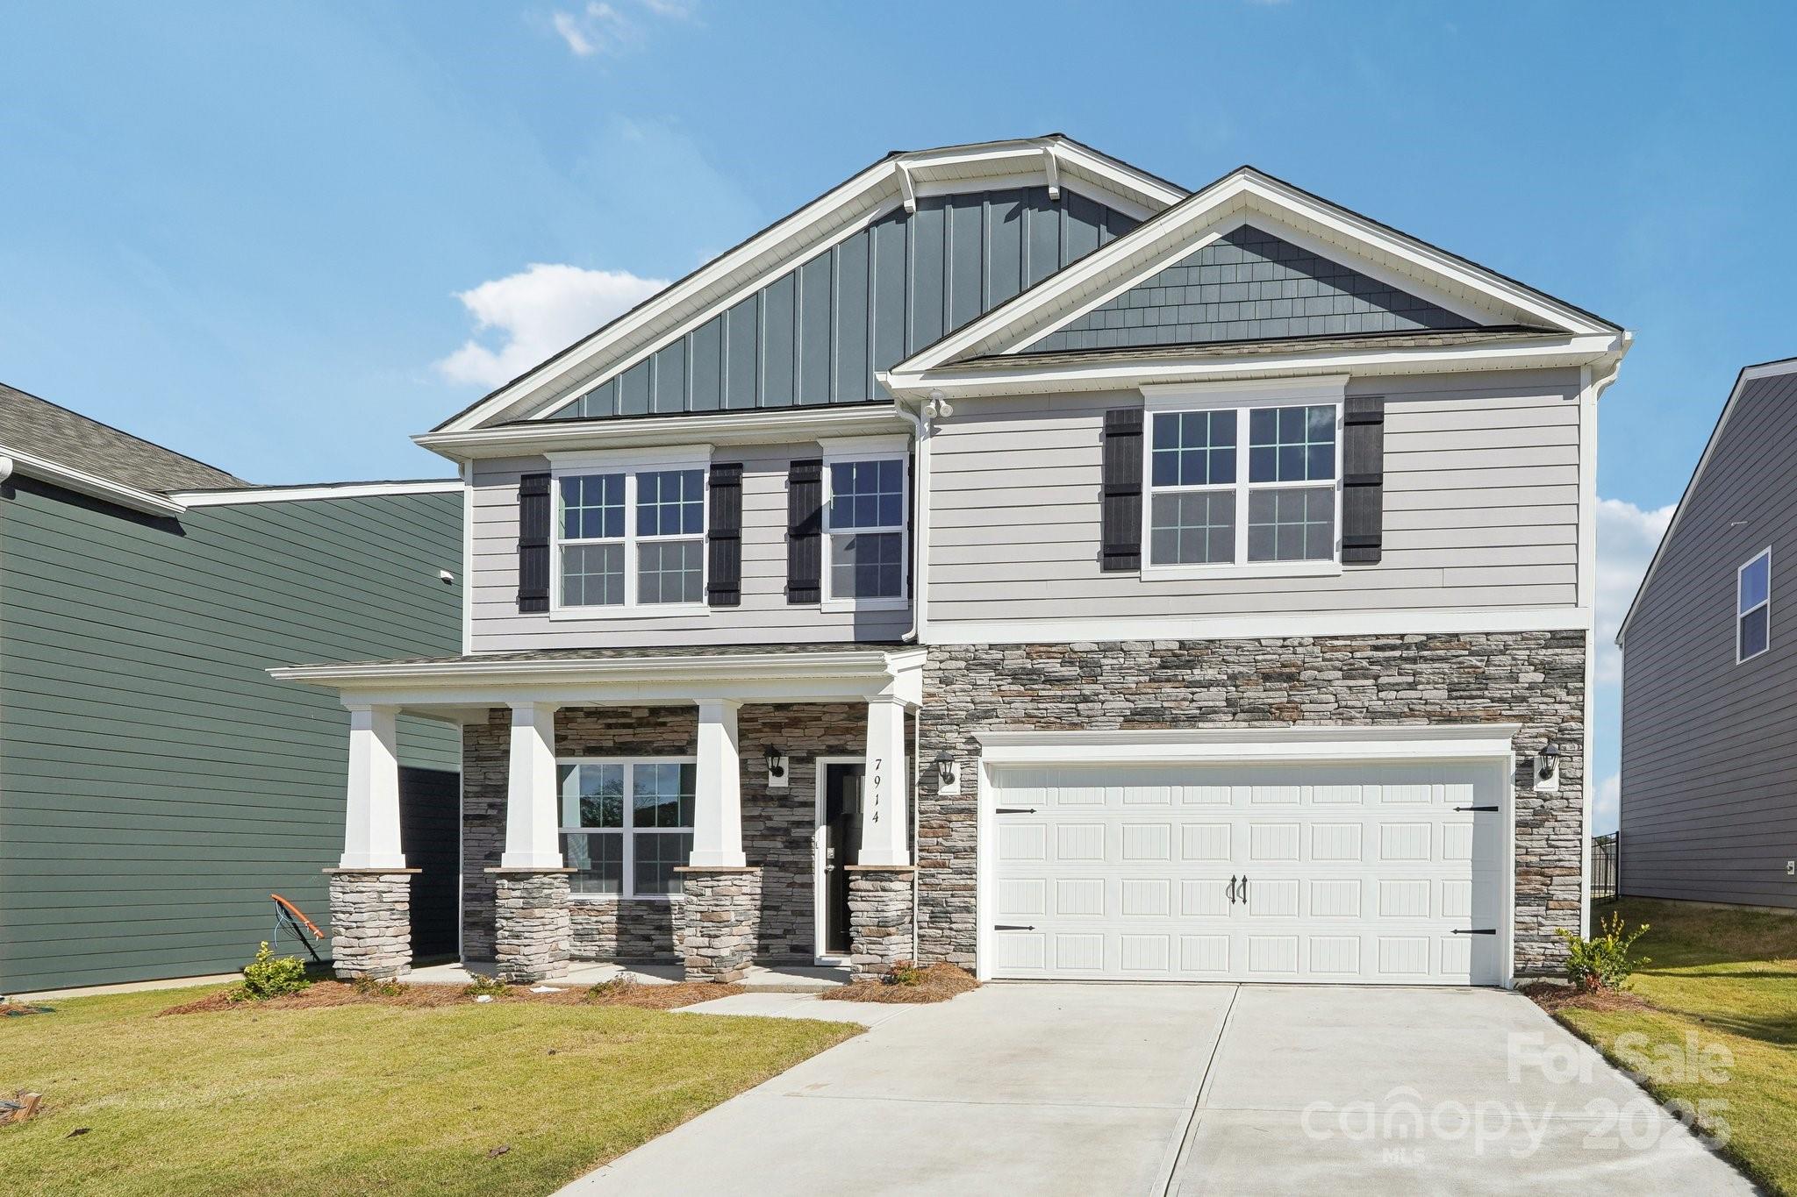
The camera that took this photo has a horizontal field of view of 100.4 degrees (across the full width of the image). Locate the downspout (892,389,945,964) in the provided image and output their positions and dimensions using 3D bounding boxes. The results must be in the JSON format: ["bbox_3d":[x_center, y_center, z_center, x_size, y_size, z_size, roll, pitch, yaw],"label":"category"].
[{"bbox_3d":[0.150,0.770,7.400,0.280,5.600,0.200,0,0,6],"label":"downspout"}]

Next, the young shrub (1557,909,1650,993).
[{"bbox_3d":[6.120,3.070,6.500,0.690,0.620,0.660,0,0,6],"label":"young shrub"}]

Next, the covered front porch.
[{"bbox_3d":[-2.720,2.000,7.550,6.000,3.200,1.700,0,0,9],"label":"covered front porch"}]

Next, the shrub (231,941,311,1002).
[{"bbox_3d":[-5.900,3.500,7.020,0.640,0.510,0.600,0,0,6],"label":"shrub"}]

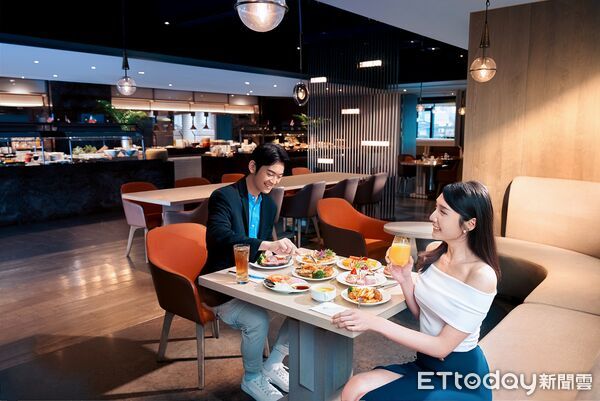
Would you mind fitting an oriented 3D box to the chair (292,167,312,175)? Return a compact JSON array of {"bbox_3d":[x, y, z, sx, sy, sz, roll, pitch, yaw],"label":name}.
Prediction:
[{"bbox_3d":[0.252,-0.088,7.542,0.580,0.840,0.570,7,11,41],"label":"chair"}]

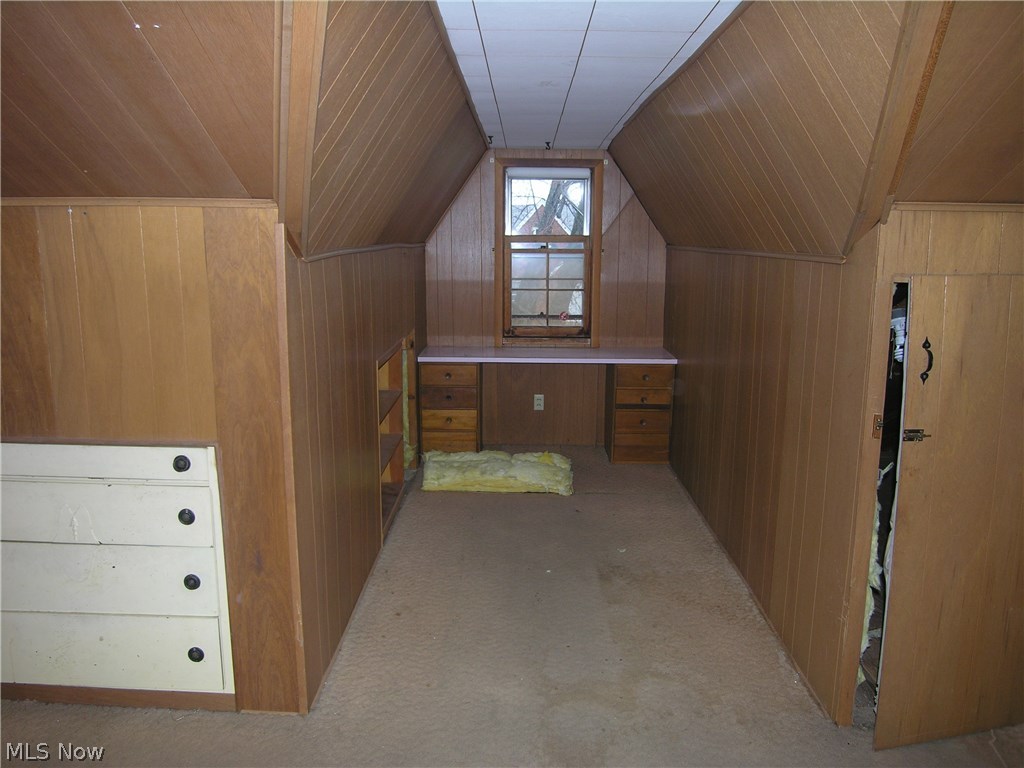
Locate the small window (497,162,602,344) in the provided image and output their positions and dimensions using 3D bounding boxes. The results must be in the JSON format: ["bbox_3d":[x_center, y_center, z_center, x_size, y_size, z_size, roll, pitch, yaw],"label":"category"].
[{"bbox_3d":[0.253,-0.890,4.915,0.732,1.263,0.100,0,12,1],"label":"small window"}]

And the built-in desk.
[{"bbox_3d":[0.228,0.144,4.859,1.661,0.724,0.470,0,12,1],"label":"built-in desk"}]

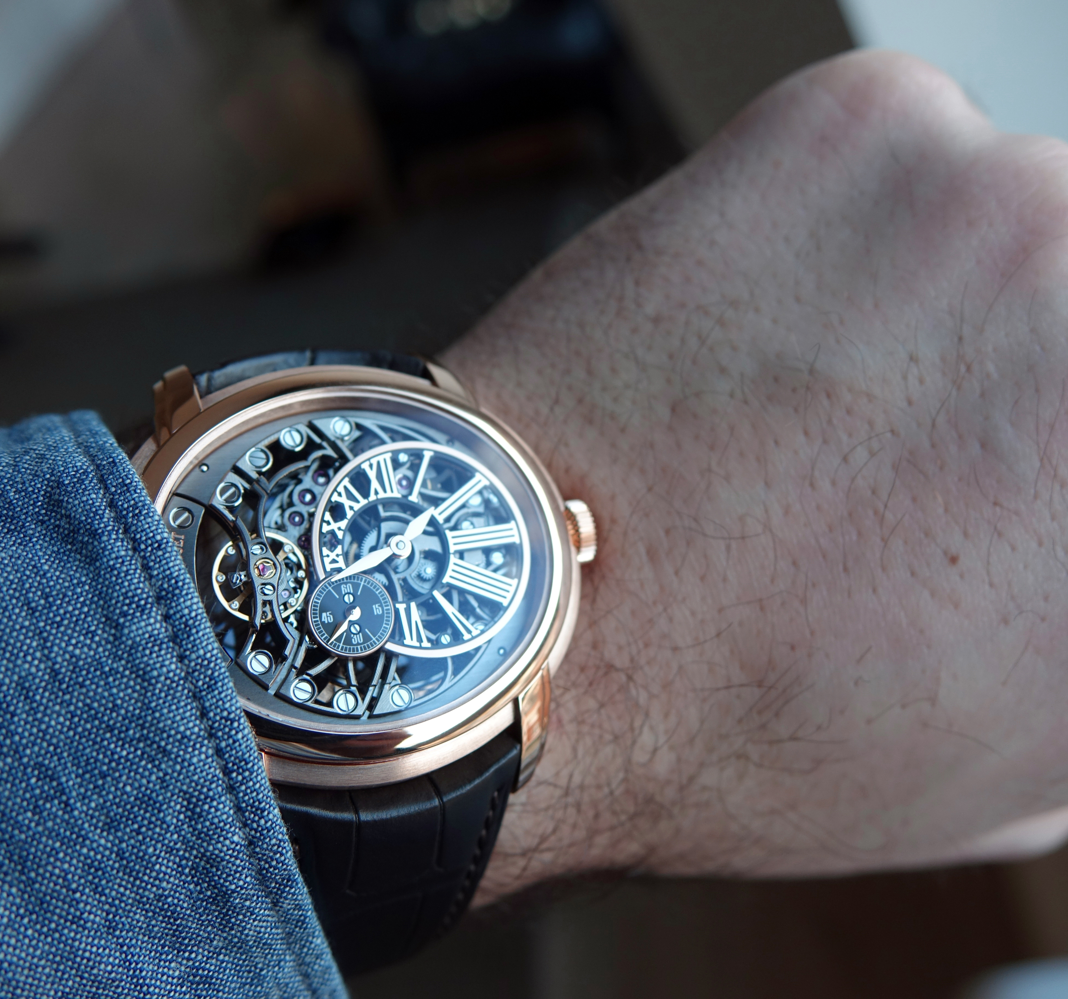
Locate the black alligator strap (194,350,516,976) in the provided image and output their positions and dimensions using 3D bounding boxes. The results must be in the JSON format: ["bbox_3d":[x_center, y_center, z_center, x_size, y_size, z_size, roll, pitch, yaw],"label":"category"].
[{"bbox_3d":[-0.025,0.018,0.118,0.025,0.068,0.052,-8,-17,-24],"label":"black alligator strap"}]

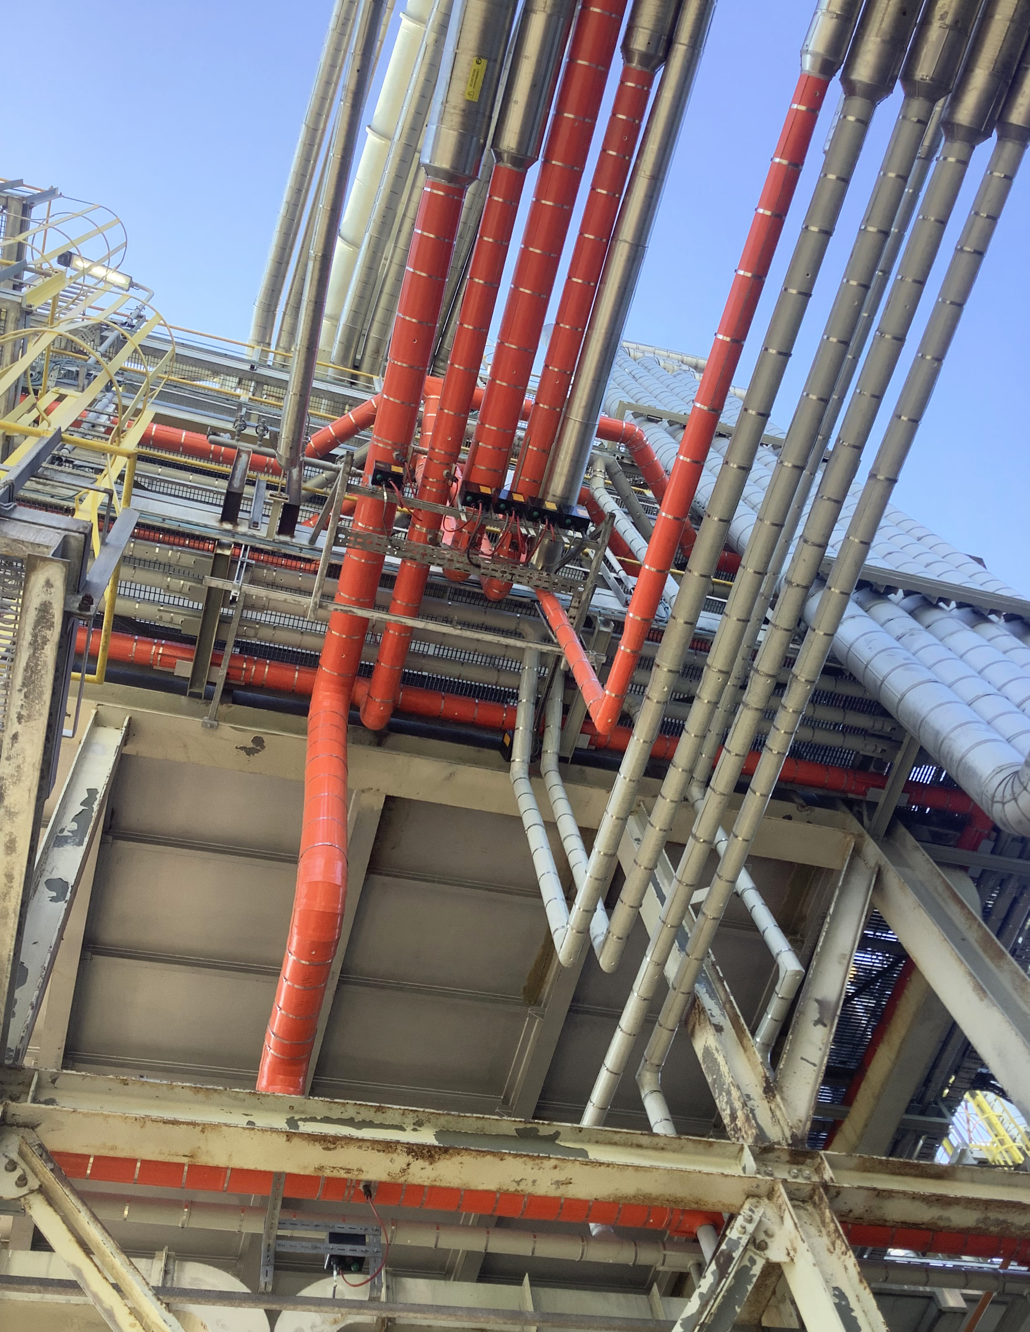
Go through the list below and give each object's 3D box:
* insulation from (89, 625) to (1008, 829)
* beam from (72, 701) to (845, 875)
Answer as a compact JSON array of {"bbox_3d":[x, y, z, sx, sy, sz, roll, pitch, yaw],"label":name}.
[{"bbox_3d":[0.373,0.462,8.416,6.520,0.200,0.210,11,-68,-13],"label":"insulation"},{"bbox_3d":[-0.198,0.736,7.963,5.117,0.310,0.300,11,-68,-13],"label":"beam"}]

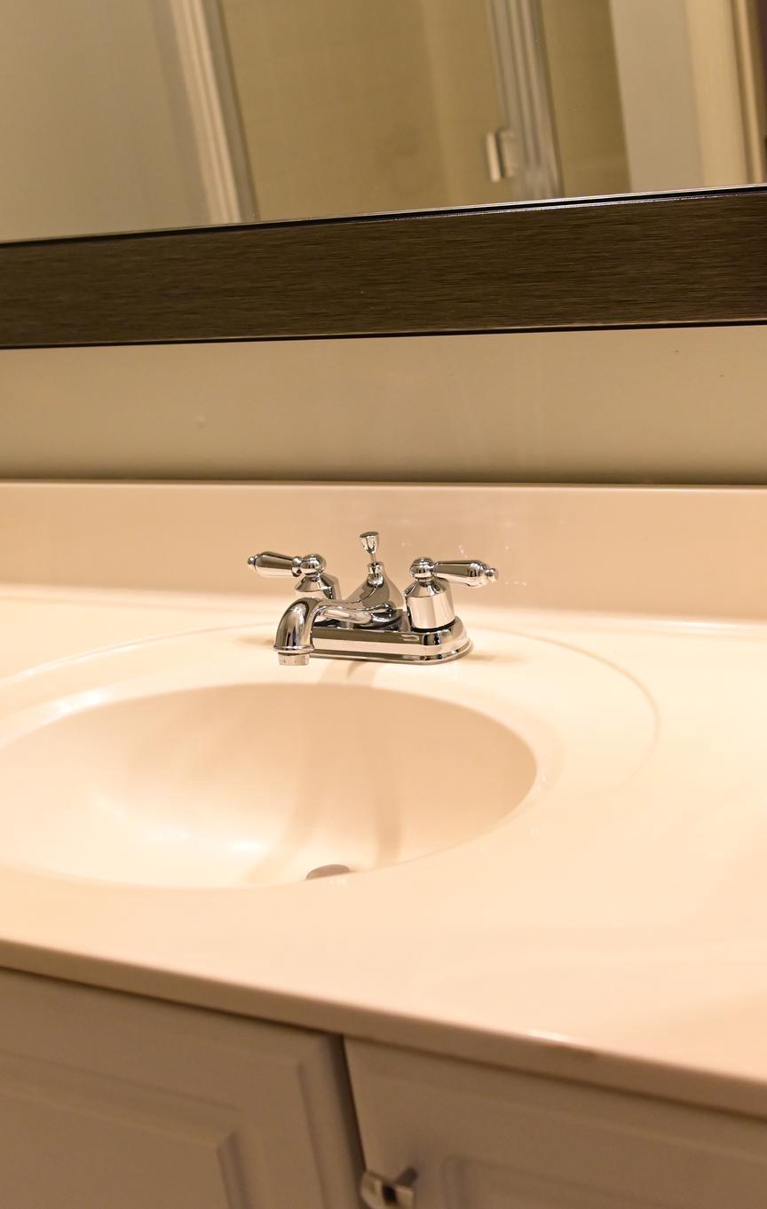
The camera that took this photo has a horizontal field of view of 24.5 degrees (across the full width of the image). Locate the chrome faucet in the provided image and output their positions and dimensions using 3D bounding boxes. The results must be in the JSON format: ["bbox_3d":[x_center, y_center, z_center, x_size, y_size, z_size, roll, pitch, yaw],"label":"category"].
[{"bbox_3d":[-0.034,0.007,1.333,0.223,0.092,0.160,3,21,30],"label":"chrome faucet"}]

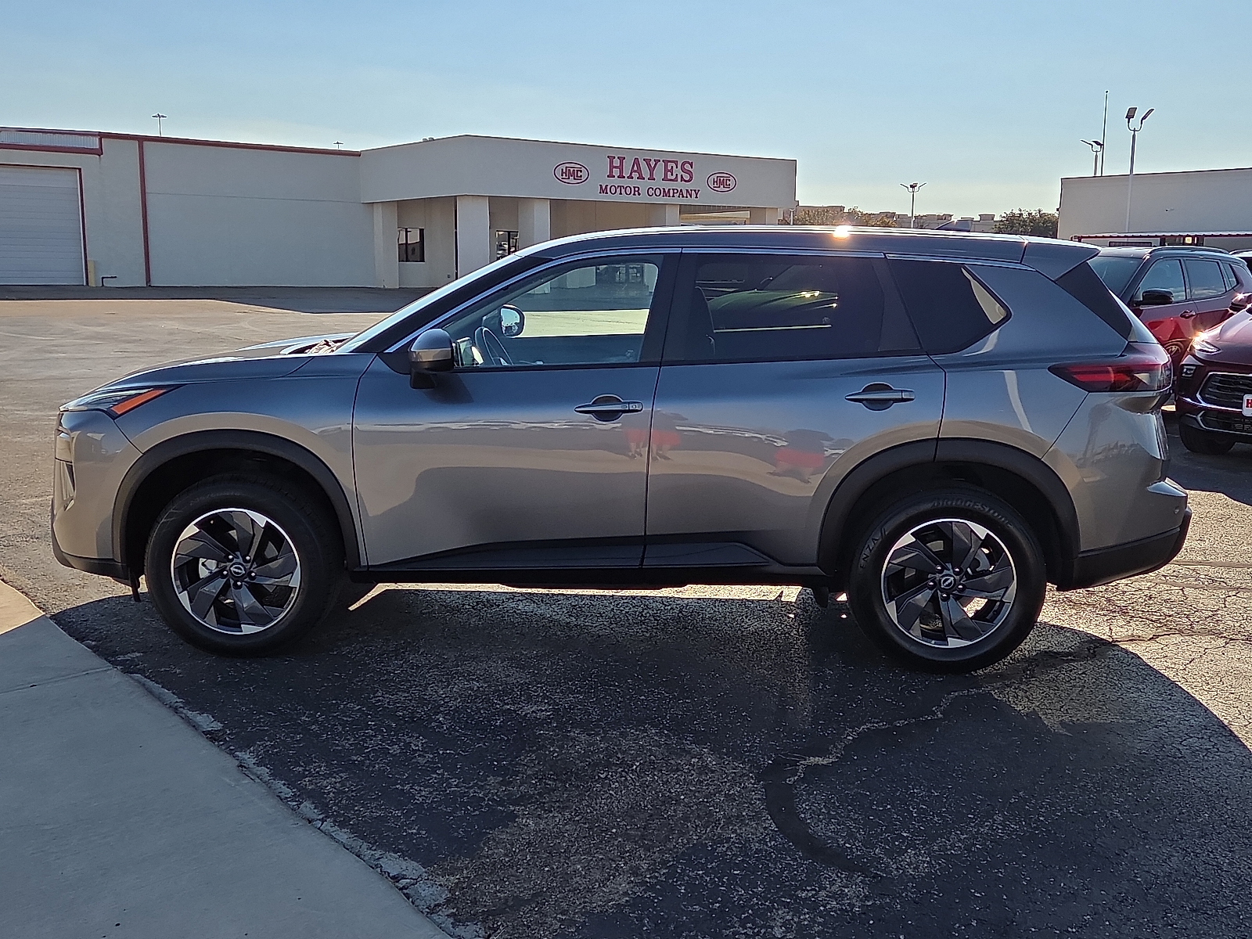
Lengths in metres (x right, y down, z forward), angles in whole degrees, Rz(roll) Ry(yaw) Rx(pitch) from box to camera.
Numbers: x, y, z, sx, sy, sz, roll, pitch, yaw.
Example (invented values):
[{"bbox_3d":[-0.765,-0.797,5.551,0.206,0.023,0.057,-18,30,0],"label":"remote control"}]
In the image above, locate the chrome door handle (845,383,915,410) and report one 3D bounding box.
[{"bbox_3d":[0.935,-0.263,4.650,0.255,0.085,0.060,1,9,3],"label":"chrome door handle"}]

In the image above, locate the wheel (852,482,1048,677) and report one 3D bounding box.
[{"bbox_3d":[1.214,0.412,4.841,0.739,0.734,0.240,1,9,3],"label":"wheel"}]

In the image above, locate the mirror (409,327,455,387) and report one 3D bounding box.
[{"bbox_3d":[-0.710,-0.409,4.632,0.165,0.205,0.235,1,9,3],"label":"mirror"}]

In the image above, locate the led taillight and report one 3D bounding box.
[{"bbox_3d":[1.811,-0.387,4.760,0.480,0.180,0.340,1,9,3],"label":"led taillight"}]

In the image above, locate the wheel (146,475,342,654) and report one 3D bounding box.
[{"bbox_3d":[-1.489,0.377,4.963,0.739,0.734,0.240,1,9,3],"label":"wheel"}]

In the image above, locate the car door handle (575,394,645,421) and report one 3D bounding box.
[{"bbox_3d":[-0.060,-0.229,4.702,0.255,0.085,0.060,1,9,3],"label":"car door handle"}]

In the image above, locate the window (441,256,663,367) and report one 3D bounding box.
[{"bbox_3d":[-0.282,-0.597,4.805,0.845,0.430,0.060,1,-13,5],"label":"window"}]

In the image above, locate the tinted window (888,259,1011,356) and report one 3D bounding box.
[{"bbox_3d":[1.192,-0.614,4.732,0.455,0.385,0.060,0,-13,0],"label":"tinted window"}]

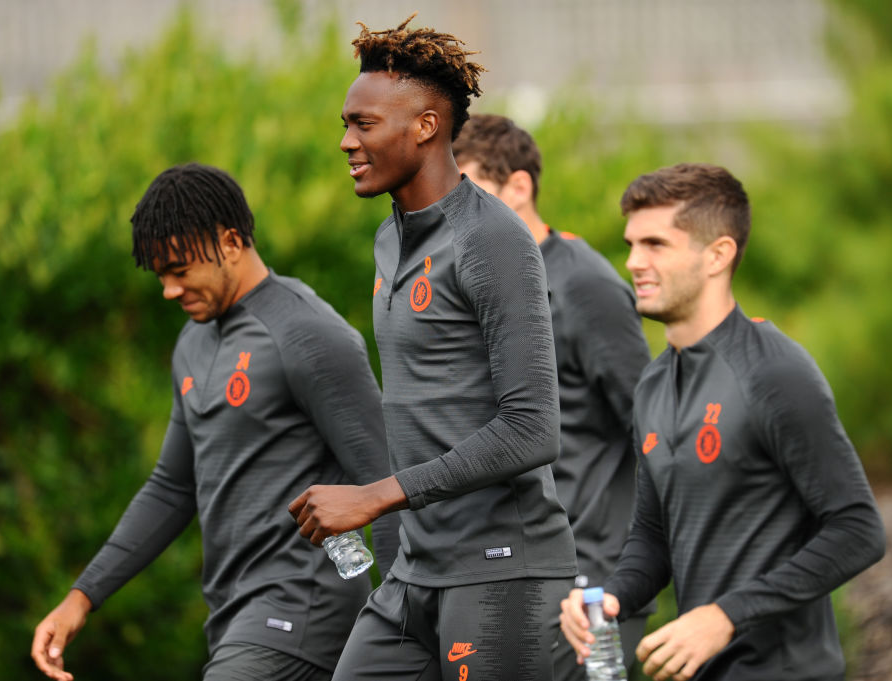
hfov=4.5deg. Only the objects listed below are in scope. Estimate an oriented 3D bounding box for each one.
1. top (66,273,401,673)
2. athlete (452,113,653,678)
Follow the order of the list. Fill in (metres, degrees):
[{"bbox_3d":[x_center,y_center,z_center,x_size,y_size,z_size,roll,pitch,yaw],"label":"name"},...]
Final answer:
[{"bbox_3d":[-0.342,0.219,19.400,0.420,0.690,0.560,0,-1,-35],"label":"top"},{"bbox_3d":[0.195,0.520,20.300,0.500,1.860,0.570,0,-1,-35],"label":"athlete"}]

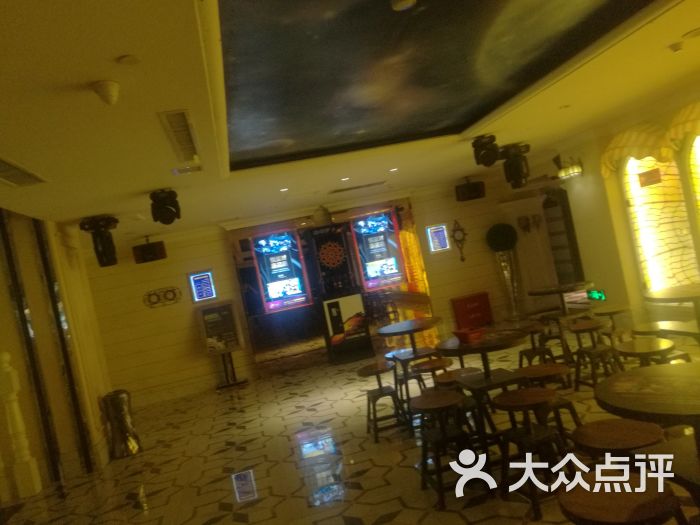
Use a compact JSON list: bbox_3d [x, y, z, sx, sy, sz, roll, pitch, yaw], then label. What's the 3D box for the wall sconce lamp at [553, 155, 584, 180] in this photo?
[{"bbox_3d":[2.642,-1.136,6.601,0.240,0.320,0.360,-12,1,-11],"label":"wall sconce lamp"}]

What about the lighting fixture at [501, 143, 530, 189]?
[{"bbox_3d":[2.104,-1.215,6.940,0.360,0.540,0.300,-12,1,-11],"label":"lighting fixture"}]

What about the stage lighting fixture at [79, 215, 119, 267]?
[{"bbox_3d":[-2.648,-0.234,5.795,0.400,0.530,0.300,-11,1,-12],"label":"stage lighting fixture"}]

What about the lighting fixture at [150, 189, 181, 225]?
[{"bbox_3d":[-1.559,-0.474,4.620,0.230,0.280,0.230,-11,2,-17],"label":"lighting fixture"}]

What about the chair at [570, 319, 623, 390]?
[{"bbox_3d":[2.027,0.802,4.482,0.345,0.558,0.345,-12,1,-11],"label":"chair"}]

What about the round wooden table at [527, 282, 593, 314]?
[{"bbox_3d":[2.501,0.707,6.314,0.700,0.810,0.700,-11,1,0],"label":"round wooden table"}]

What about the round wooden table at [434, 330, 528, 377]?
[{"bbox_3d":[1.098,1.001,4.210,0.690,0.810,0.690,-11,1,0],"label":"round wooden table"}]

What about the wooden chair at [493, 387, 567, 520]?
[{"bbox_3d":[1.014,1.035,3.000,0.345,0.558,0.345,-12,1,-11],"label":"wooden chair"}]

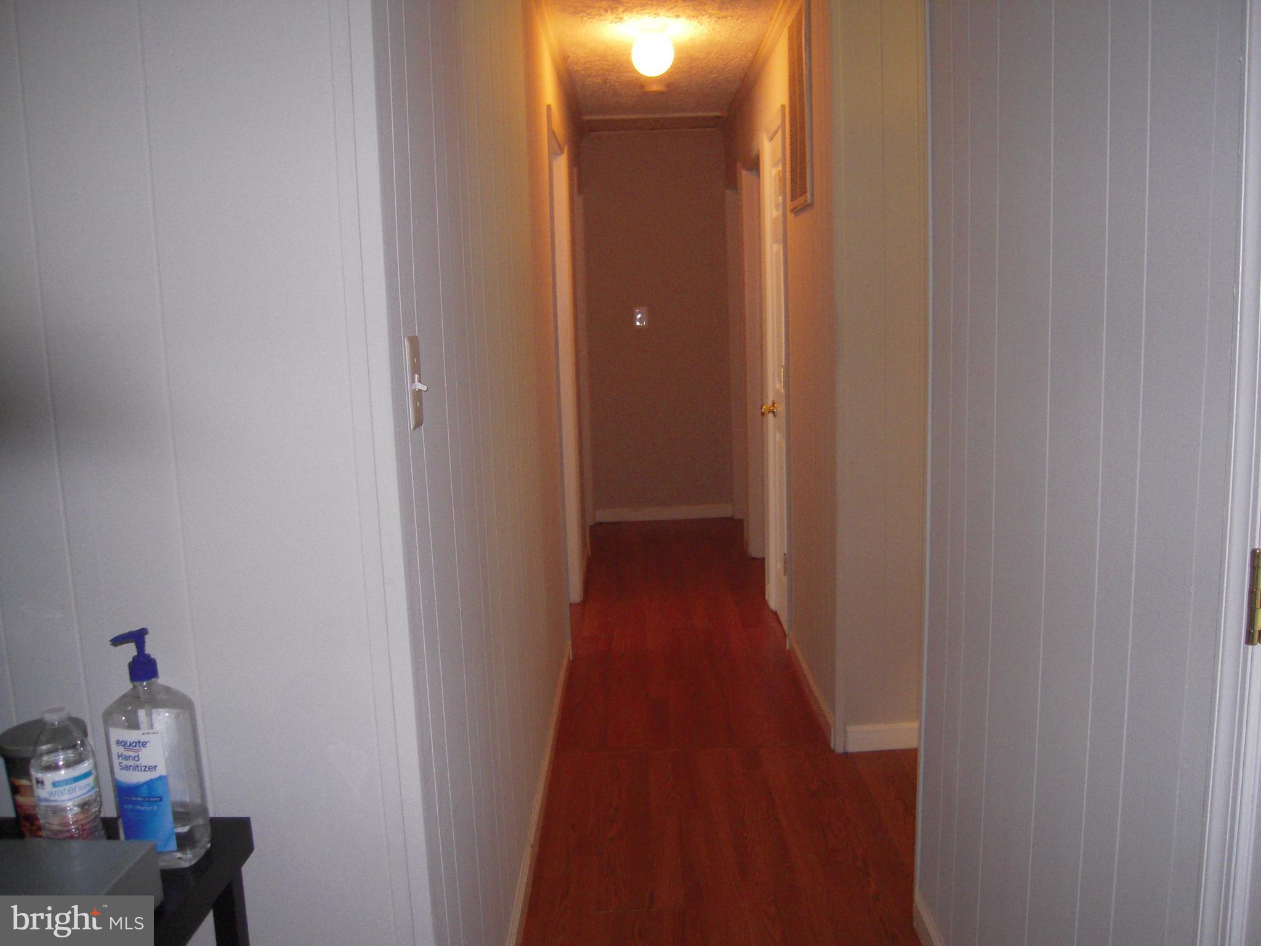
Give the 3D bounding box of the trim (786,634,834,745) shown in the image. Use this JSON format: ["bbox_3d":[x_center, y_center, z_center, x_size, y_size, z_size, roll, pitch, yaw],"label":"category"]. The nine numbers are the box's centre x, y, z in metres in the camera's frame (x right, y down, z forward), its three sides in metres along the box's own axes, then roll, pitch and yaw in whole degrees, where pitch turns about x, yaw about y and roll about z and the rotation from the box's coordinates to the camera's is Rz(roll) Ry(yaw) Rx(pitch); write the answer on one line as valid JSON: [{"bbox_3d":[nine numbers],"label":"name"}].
[{"bbox_3d":[0.632,0.736,3.563,0.015,0.080,0.930,-2,10,0],"label":"trim"}]

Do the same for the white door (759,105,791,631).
[{"bbox_3d":[0.620,-0.375,4.216,0.070,2.050,0.690,-2,10,0],"label":"white door"}]

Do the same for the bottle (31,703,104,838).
[{"bbox_3d":[-0.581,0.339,1.056,0.065,0.195,0.065,-2,10,0],"label":"bottle"}]

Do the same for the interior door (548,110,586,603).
[{"bbox_3d":[-0.301,-0.354,4.221,0.100,2.060,0.820,-2,10,0],"label":"interior door"}]

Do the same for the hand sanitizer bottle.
[{"bbox_3d":[-0.513,0.294,1.102,0.090,0.250,0.065,-2,10,0],"label":"hand sanitizer bottle"}]

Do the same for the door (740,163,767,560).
[{"bbox_3d":[0.652,-0.516,5.014,0.120,2.060,0.830,-2,10,0],"label":"door"}]

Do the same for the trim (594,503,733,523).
[{"bbox_3d":[0.210,0.260,6.444,0.875,0.077,0.015,-2,10,0],"label":"trim"}]

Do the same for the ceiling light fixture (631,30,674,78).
[{"bbox_3d":[0.081,-1.581,3.820,0.158,0.190,0.158,-2,10,0],"label":"ceiling light fixture"}]

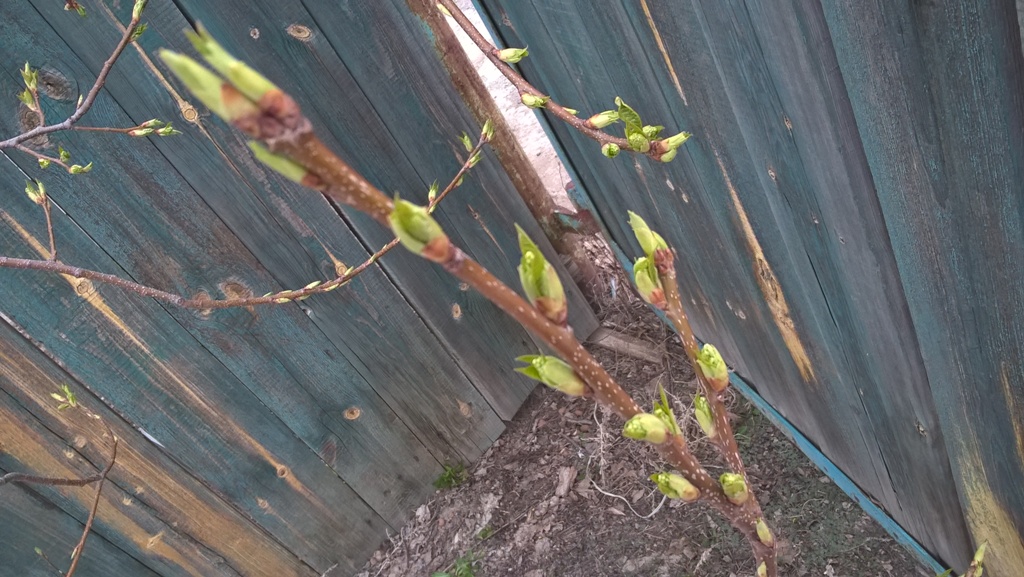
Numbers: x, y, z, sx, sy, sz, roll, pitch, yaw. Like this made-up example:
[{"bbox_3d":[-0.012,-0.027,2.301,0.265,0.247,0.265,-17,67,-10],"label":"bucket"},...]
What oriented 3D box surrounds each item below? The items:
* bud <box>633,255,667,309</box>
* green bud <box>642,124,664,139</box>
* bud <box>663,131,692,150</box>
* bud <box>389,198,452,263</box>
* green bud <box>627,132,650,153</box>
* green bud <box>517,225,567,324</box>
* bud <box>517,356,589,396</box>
[{"bbox_3d":[0.048,-0.002,0.285,0.009,0.020,0.009,-26,9,9],"label":"bud"},{"bbox_3d":[0.073,-0.081,0.420,0.012,0.007,0.007,-27,5,27],"label":"green bud"},{"bbox_3d":[0.084,-0.075,0.415,0.017,0.007,0.007,-28,4,14],"label":"bud"},{"bbox_3d":[-0.020,-0.013,0.182,0.009,0.021,0.009,-46,25,-2],"label":"bud"},{"bbox_3d":[0.064,-0.073,0.410,0.011,0.015,0.010,0,75,6],"label":"green bud"},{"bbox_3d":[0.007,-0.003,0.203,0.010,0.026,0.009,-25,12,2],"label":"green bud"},{"bbox_3d":[0.011,0.024,0.227,0.009,0.021,0.009,174,114,-77],"label":"bud"}]

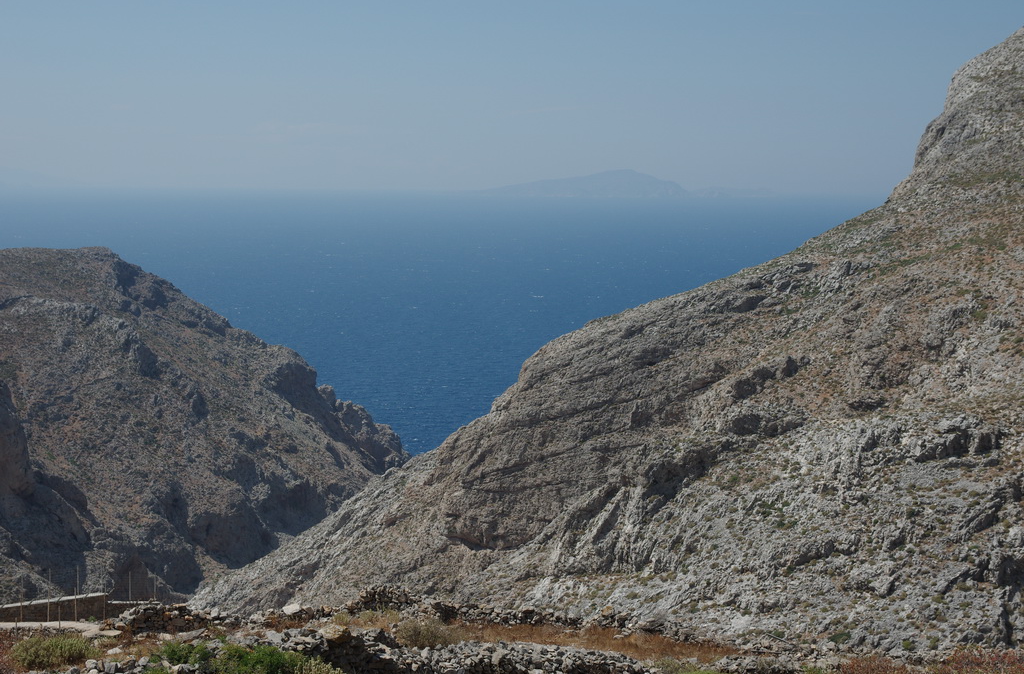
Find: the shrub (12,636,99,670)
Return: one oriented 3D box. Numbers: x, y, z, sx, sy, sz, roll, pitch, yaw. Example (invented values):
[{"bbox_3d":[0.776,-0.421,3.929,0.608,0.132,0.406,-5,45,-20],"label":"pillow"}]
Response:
[{"bbox_3d":[-10.208,7.040,38.000,1.950,0.720,1.450,0,5,0],"label":"shrub"}]

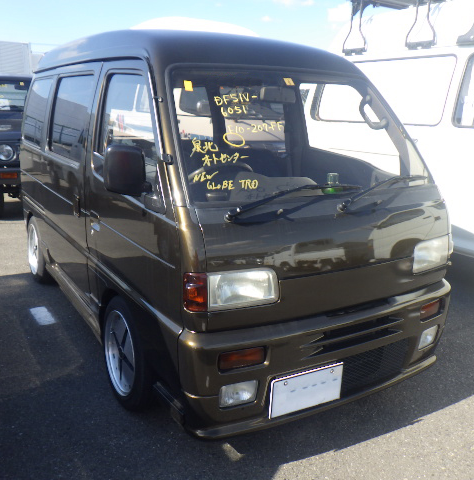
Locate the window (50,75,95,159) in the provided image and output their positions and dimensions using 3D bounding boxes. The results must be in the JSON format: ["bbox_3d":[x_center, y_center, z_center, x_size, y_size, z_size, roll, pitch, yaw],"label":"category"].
[{"bbox_3d":[-0.867,-0.619,2.683,0.050,0.410,0.600,2,13,-33],"label":"window"}]

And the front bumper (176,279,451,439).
[{"bbox_3d":[0.387,0.402,2.082,1.385,0.390,0.280,-6,17,-32],"label":"front bumper"}]

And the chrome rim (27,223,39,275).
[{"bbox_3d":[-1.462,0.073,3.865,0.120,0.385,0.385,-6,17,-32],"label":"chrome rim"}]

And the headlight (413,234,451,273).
[{"bbox_3d":[0.826,0.062,2.227,0.265,0.135,0.095,-6,17,-32],"label":"headlight"}]

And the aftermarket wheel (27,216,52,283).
[{"bbox_3d":[-1.440,0.069,3.878,0.165,0.520,0.520,-6,17,-32],"label":"aftermarket wheel"}]

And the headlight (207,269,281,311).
[{"bbox_3d":[0.015,0.153,1.725,0.265,0.135,0.095,-6,17,-32],"label":"headlight"}]

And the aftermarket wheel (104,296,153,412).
[{"bbox_3d":[-0.465,0.502,2.379,0.165,0.520,0.520,-6,17,-32],"label":"aftermarket wheel"}]

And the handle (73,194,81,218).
[{"bbox_3d":[-0.782,-0.161,2.534,0.040,0.110,0.065,-6,17,-32],"label":"handle"}]

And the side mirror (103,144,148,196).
[{"bbox_3d":[-0.374,-0.224,1.701,0.140,0.155,0.085,-6,17,-32],"label":"side mirror"}]

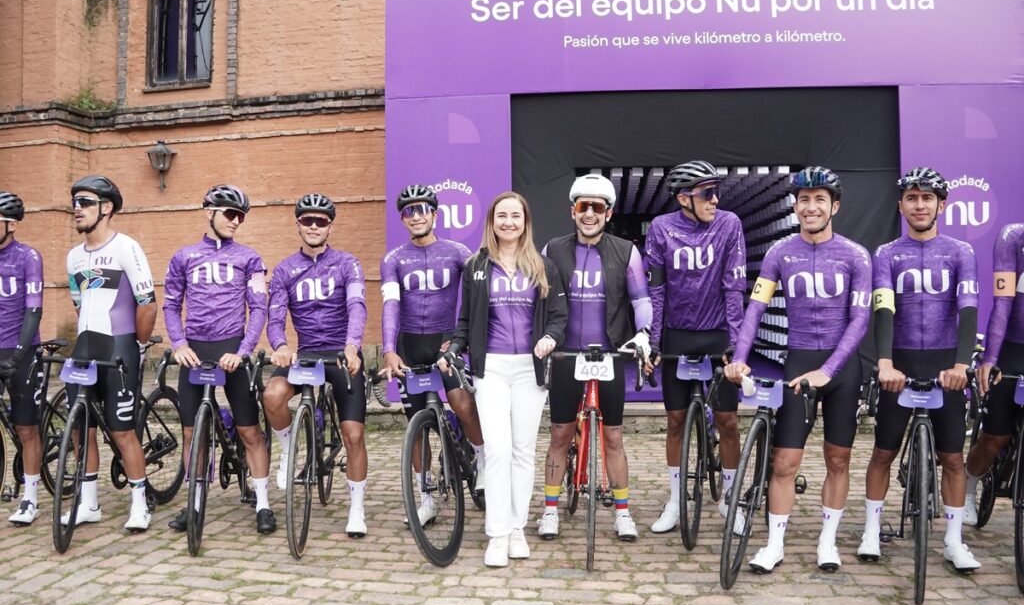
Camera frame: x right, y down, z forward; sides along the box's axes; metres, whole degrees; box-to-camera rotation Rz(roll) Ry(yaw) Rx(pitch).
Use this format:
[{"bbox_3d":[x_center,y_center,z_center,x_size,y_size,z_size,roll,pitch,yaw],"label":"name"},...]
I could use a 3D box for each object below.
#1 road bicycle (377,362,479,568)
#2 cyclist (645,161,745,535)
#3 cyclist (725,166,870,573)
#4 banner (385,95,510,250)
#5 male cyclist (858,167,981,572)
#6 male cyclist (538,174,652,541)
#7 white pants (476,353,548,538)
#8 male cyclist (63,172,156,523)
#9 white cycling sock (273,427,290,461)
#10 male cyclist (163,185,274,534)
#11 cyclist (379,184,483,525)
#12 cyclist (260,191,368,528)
[{"bbox_3d":[-0.240,0.665,3.750,0.440,0.950,1.650,-5,0,9],"label":"road bicycle"},{"bbox_3d":[0.910,0.218,3.840,0.530,1.830,0.550,0,0,12],"label":"cyclist"},{"bbox_3d":[1.235,0.261,3.240,0.560,1.735,0.610,0,0,22],"label":"cyclist"},{"bbox_3d":[-0.630,-0.480,7.600,1.260,2.900,0.120,0,0,3],"label":"banner"},{"bbox_3d":[1.695,0.270,3.250,0.520,1.710,0.570,0,0,22],"label":"male cyclist"},{"bbox_3d":[0.380,0.248,3.650,0.550,1.770,0.580,0,0,5],"label":"male cyclist"},{"bbox_3d":[0.000,0.640,3.500,0.350,0.840,0.280,0,0,0],"label":"white pants"},{"bbox_3d":[-2.070,0.240,3.970,0.480,1.795,0.430,0,0,3],"label":"male cyclist"},{"bbox_3d":[-1.156,0.712,3.850,0.090,0.170,0.110,4,21,-6],"label":"white cycling sock"},{"bbox_3d":[-1.460,0.271,3.800,0.530,1.725,0.560,0,0,-10],"label":"male cyclist"},{"bbox_3d":[-0.400,0.268,3.800,0.530,1.730,0.620,0,0,1],"label":"cyclist"},{"bbox_3d":[-0.935,0.293,3.720,0.500,1.680,0.560,0,0,-7],"label":"cyclist"}]

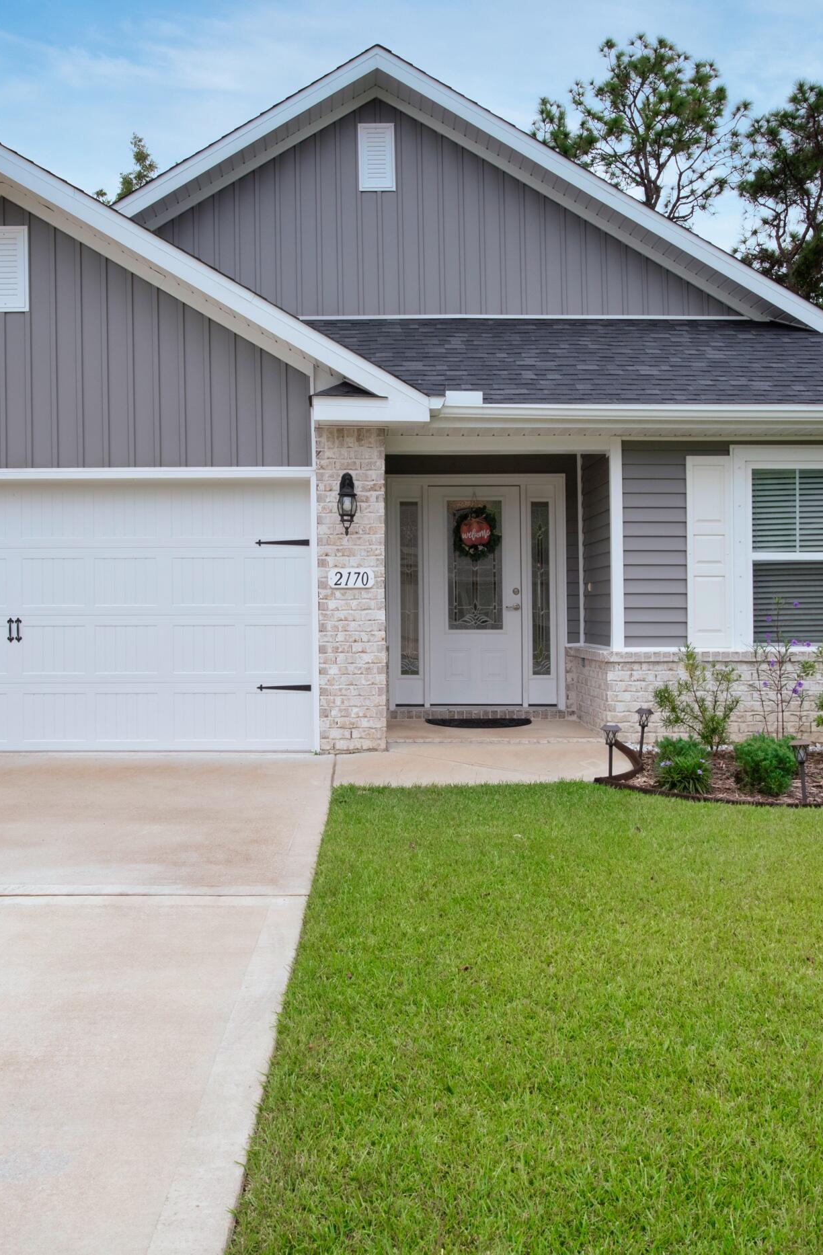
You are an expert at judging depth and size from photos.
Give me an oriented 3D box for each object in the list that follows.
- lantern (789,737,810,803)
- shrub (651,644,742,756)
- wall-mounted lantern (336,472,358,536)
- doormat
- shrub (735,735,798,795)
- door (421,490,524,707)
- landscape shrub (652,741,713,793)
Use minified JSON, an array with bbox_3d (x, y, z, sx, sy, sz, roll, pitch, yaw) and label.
[{"bbox_3d":[2.269,0.835,7.020,0.120,0.375,0.120,-1,1,-3],"label":"lantern"},{"bbox_3d":[2.248,0.572,9.450,0.680,0.850,0.600,-1,1,-3],"label":"shrub"},{"bbox_3d":[-0.497,-0.956,9.340,0.160,0.490,0.270,0,0,0],"label":"wall-mounted lantern"},{"bbox_3d":[0.597,0.852,10.720,0.940,0.015,0.620,-1,1,-3],"label":"doormat"},{"bbox_3d":[2.304,0.887,7.800,0.400,0.380,0.400,0,0,0],"label":"shrub"},{"bbox_3d":[0.596,-0.297,11.200,0.914,2.030,0.050,-1,1,-3],"label":"door"},{"bbox_3d":[1.728,0.886,7.660,0.380,0.300,0.400,-1,1,-3],"label":"landscape shrub"}]

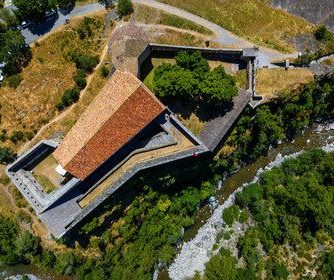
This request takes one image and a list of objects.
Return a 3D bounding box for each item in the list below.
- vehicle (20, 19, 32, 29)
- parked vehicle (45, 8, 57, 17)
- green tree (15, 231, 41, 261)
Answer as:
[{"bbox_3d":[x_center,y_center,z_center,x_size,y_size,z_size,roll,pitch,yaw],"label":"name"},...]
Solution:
[{"bbox_3d":[-45.660,-37.660,84.200,4.200,1.550,1.800,-21,90,0],"label":"vehicle"},{"bbox_3d":[-37.600,-41.430,84.200,4.200,1.550,1.800,-22,90,0],"label":"parked vehicle"},{"bbox_3d":[-46.550,35.200,87.340,7.570,9.330,9.490,0,90,0],"label":"green tree"}]

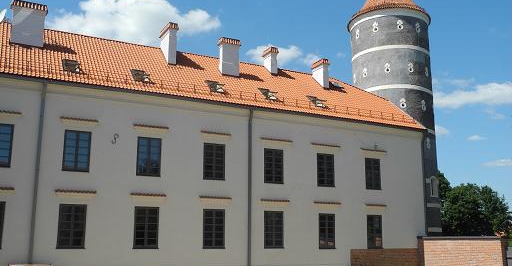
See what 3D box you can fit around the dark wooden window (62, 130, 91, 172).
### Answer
[{"bbox_3d":[-8.112,0.815,25.464,1.178,1.870,0.140,6,-13,-28],"label":"dark wooden window"}]

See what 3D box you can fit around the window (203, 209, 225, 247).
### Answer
[{"bbox_3d":[-2.264,5.231,30.531,1.300,2.086,0.150,6,-13,-27],"label":"window"}]

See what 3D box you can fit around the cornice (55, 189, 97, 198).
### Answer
[{"bbox_3d":[-8.771,2.973,27.378,1.950,0.330,0.250,6,-13,-27],"label":"cornice"}]

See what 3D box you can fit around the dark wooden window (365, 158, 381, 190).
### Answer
[{"bbox_3d":[6.950,2.442,33.444,1.178,1.870,0.140,6,-13,-28],"label":"dark wooden window"}]

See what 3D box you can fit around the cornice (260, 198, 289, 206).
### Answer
[{"bbox_3d":[1.018,3.674,29.745,1.683,0.300,0.220,6,-13,-28],"label":"cornice"}]

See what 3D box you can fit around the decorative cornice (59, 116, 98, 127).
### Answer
[{"bbox_3d":[-8.034,-0.500,25.601,1.683,0.320,0.220,6,-13,-28],"label":"decorative cornice"}]

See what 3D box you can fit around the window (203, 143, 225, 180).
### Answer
[{"bbox_3d":[-2.129,1.462,28.634,1.178,1.870,0.140,6,-13,-28],"label":"window"}]

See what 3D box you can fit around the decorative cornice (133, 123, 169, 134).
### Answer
[{"bbox_3d":[-5.538,-0.196,29.738,1.940,0.340,0.250,6,-13,-27],"label":"decorative cornice"}]

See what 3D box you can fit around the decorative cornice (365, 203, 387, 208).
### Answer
[{"bbox_3d":[7.583,4.660,35.663,1.710,0.250,0.250,6,-13,-27],"label":"decorative cornice"}]

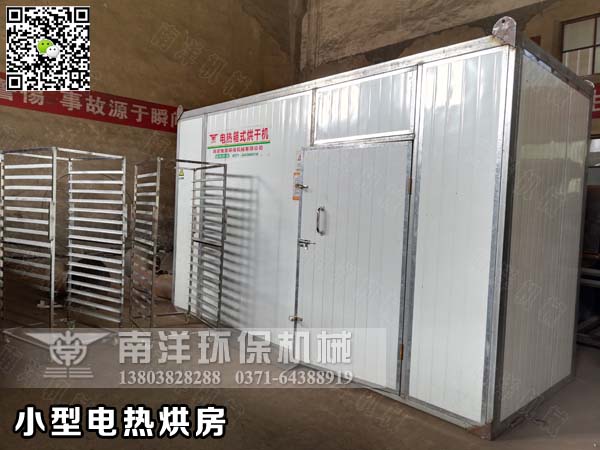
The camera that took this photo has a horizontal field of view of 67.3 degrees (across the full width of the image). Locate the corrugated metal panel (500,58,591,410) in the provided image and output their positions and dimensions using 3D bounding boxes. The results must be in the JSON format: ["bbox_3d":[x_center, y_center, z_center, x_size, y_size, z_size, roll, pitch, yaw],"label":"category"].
[{"bbox_3d":[1.828,0.113,3.361,1.430,2.374,0.060,0,4,-43],"label":"corrugated metal panel"}]

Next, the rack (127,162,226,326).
[{"bbox_3d":[-1.284,0.271,4.668,0.683,1.785,0.792,0,3,-35],"label":"rack"}]

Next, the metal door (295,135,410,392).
[{"bbox_3d":[0.391,0.280,3.699,0.060,1.856,1.147,0,4,-43],"label":"metal door"}]

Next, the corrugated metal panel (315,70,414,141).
[{"bbox_3d":[0.469,-0.867,3.418,0.050,0.468,0.972,0,4,-43],"label":"corrugated metal panel"}]

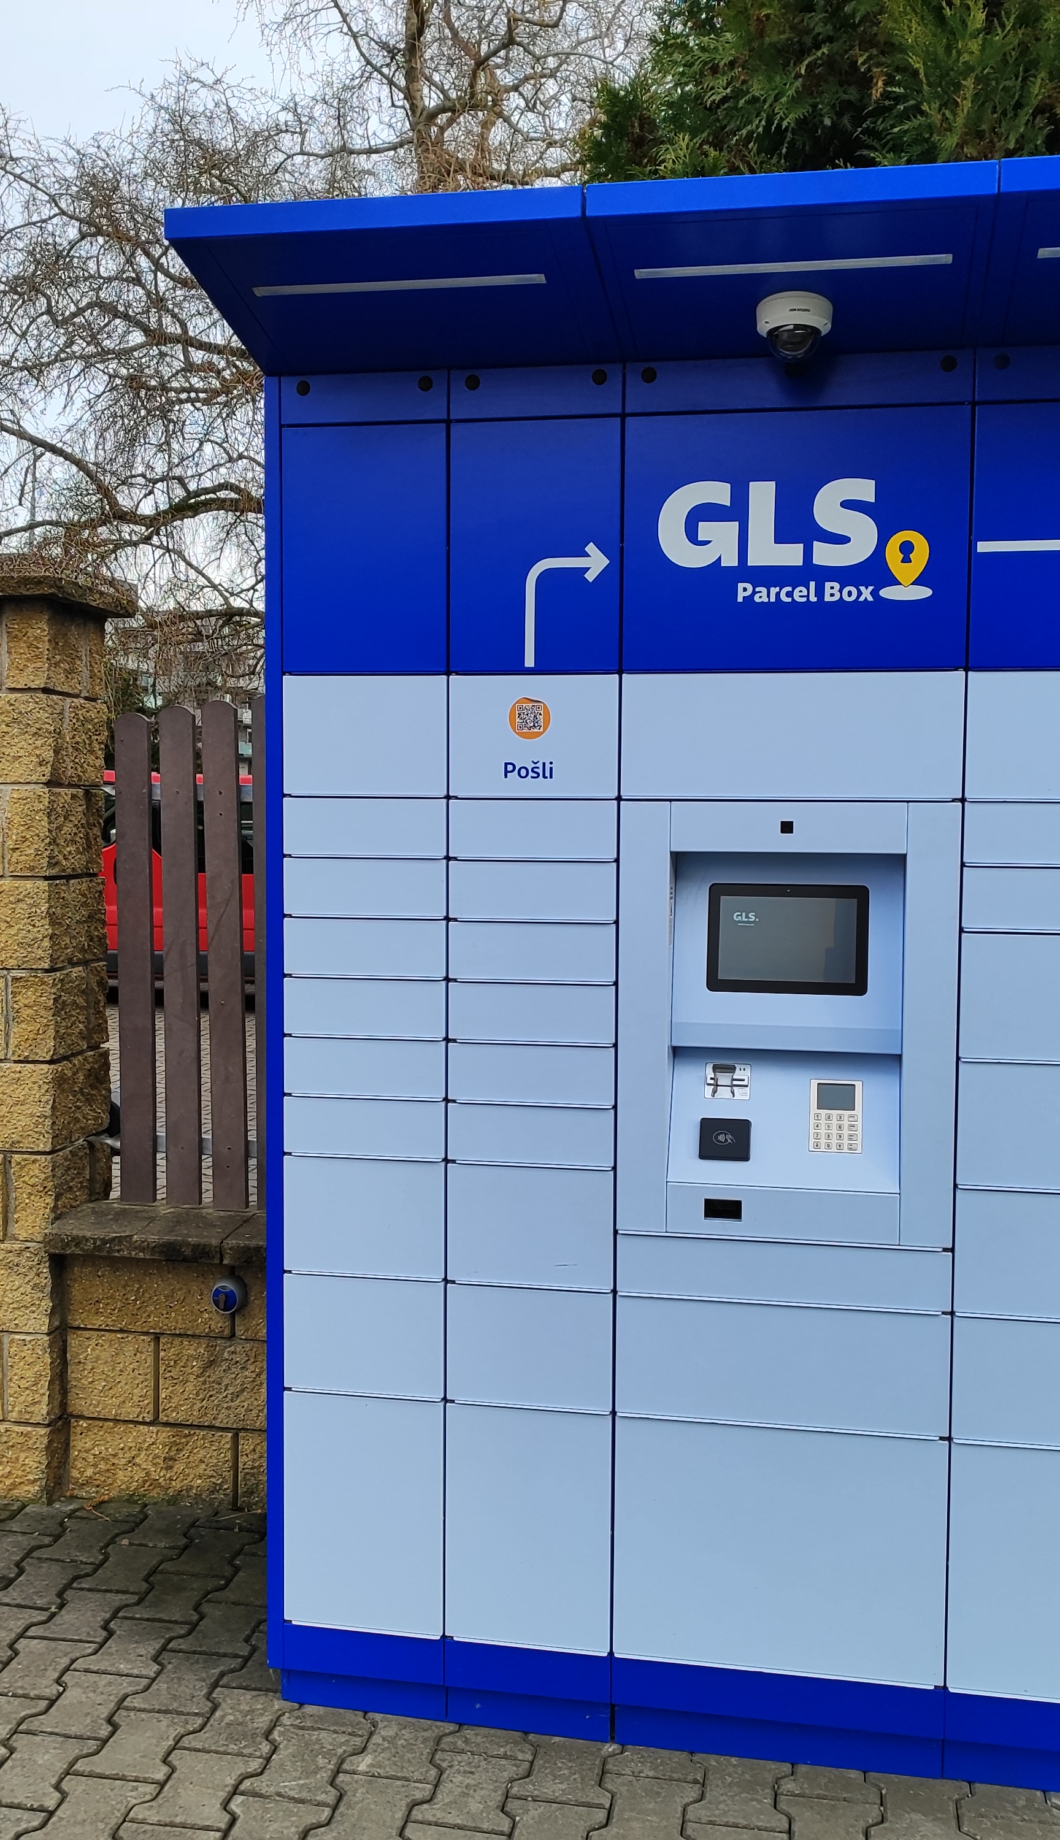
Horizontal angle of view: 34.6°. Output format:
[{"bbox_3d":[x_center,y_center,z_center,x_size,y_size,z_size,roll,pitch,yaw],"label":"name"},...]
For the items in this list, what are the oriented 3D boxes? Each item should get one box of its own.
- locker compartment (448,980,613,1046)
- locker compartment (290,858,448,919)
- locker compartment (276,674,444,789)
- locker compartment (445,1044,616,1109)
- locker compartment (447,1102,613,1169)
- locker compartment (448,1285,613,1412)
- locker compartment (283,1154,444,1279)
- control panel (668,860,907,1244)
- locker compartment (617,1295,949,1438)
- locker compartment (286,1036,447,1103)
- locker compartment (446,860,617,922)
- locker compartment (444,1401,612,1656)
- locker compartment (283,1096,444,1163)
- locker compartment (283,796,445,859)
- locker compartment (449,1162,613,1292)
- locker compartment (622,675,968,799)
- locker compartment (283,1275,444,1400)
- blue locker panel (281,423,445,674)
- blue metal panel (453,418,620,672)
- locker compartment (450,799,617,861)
[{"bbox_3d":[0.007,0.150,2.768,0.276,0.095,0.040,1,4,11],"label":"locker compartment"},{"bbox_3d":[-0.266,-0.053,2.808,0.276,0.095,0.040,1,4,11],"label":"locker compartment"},{"bbox_3d":[-0.224,-0.313,3.013,0.273,0.193,0.480,1,4,11],"label":"locker compartment"},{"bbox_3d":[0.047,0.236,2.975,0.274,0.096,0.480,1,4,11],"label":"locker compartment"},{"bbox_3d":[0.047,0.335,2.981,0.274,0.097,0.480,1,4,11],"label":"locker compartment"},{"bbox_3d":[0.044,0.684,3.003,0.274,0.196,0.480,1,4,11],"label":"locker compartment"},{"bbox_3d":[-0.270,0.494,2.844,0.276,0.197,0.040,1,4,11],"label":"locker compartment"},{"bbox_3d":[0.413,0.194,2.737,0.364,0.609,0.130,1,4,11],"label":"control panel"},{"bbox_3d":[0.444,0.695,2.946,0.526,0.195,0.480,1,4,11],"label":"locker compartment"},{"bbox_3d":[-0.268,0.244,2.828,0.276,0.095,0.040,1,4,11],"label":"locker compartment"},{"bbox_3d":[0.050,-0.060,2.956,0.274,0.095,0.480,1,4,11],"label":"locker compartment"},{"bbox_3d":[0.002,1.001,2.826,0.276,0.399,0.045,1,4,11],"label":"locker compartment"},{"bbox_3d":[-0.228,0.331,3.053,0.273,0.094,0.480,1,4,11],"label":"locker compartment"},{"bbox_3d":[-0.225,-0.165,3.022,0.273,0.093,0.480,1,4,11],"label":"locker compartment"},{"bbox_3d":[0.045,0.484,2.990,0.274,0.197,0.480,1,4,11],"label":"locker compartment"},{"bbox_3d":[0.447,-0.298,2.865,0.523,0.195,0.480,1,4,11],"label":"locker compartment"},{"bbox_3d":[-0.231,0.682,3.075,0.273,0.195,0.480,1,4,11],"label":"locker compartment"},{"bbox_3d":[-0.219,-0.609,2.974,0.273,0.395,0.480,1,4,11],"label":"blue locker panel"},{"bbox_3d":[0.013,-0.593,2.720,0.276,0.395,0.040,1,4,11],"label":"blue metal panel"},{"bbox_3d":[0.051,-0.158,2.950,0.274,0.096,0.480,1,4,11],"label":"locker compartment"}]

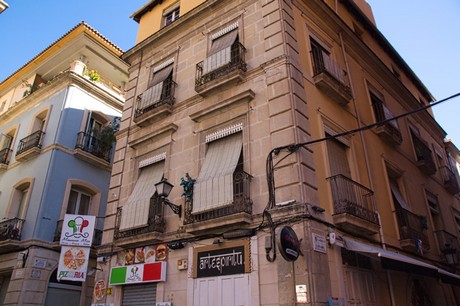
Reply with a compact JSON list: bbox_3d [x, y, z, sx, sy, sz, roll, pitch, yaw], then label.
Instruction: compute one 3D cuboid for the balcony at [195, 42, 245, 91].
[{"bbox_3d":[-0.276,-2.405,10.442,1.672,1.252,0.395,-17,-30,31],"label":"balcony"}]

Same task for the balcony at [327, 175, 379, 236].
[{"bbox_3d":[3.210,1.395,8.849,1.848,1.210,0.395,23,-34,-39],"label":"balcony"}]

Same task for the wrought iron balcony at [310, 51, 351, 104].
[{"bbox_3d":[3.130,-2.303,10.567,1.638,1.369,0.395,23,-34,-39],"label":"wrought iron balcony"}]

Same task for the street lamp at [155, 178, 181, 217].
[{"bbox_3d":[-1.660,1.212,9.534,0.400,0.950,0.930,-18,-32,31],"label":"street lamp"}]

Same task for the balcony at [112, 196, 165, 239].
[{"bbox_3d":[-2.658,2.086,10.206,1.831,1.235,0.395,-17,-30,31],"label":"balcony"}]

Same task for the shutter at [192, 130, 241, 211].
[{"bbox_3d":[-0.325,0.469,9.158,1.319,2.184,0.487,-17,-30,31],"label":"shutter"}]

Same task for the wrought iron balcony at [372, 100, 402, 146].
[{"bbox_3d":[5.984,-1.028,13.069,1.495,1.394,0.395,23,-34,-39],"label":"wrought iron balcony"}]

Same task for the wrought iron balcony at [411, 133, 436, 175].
[{"bbox_3d":[8.896,0.167,15.659,1.680,1.030,0.330,24,-35,-38],"label":"wrought iron balcony"}]

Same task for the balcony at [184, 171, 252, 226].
[{"bbox_3d":[-0.318,1.236,8.790,1.880,1.030,0.420,-18,-32,31],"label":"balcony"}]

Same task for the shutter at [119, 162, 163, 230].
[{"bbox_3d":[-2.698,1.291,10.699,1.280,2.230,0.460,-18,-32,31],"label":"shutter"}]

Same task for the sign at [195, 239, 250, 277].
[{"bbox_3d":[-0.232,2.577,8.322,1.646,0.748,0.067,-17,-30,31],"label":"sign"}]

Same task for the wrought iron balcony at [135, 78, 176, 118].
[{"bbox_3d":[-2.672,-1.828,12.297,1.660,1.000,0.360,-18,-32,31],"label":"wrought iron balcony"}]

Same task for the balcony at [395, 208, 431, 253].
[{"bbox_3d":[6.024,2.562,11.330,1.800,0.990,0.340,24,-35,-38],"label":"balcony"}]

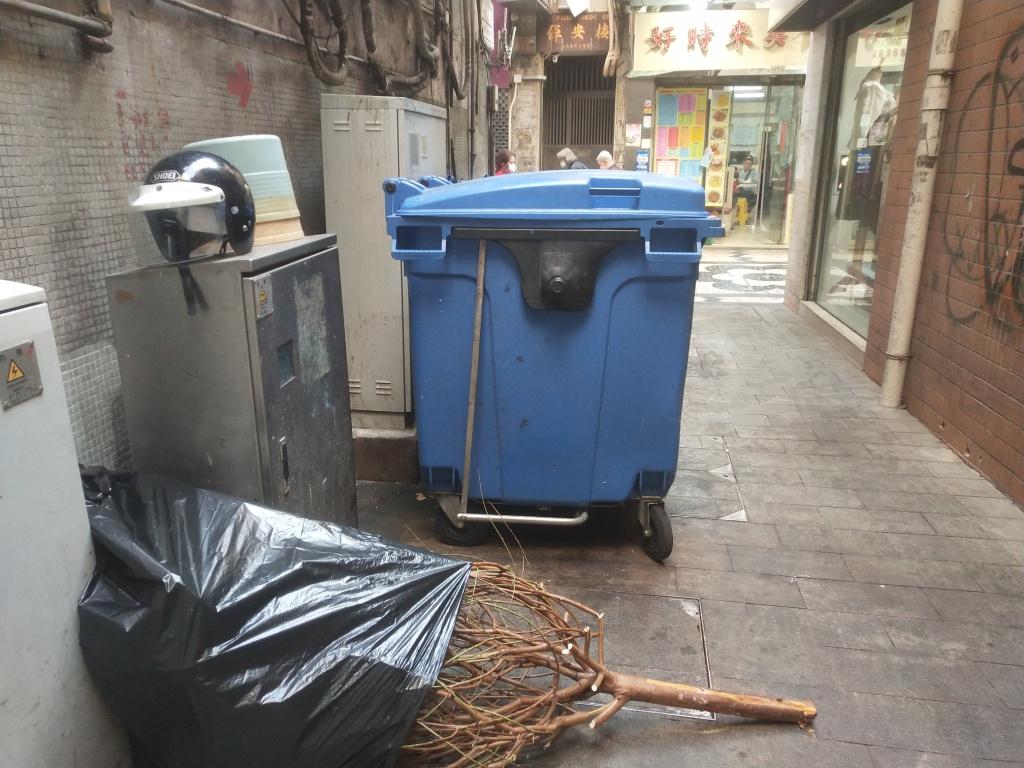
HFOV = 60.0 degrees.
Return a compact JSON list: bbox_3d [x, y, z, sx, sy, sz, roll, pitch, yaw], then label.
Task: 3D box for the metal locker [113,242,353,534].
[{"bbox_3d":[-0.752,0.188,2.575,0.360,1.190,0.680,2,16,5],"label":"metal locker"}]

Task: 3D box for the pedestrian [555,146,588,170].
[{"bbox_3d":[0.692,-1.833,9.769,0.480,1.500,0.480,1,16,2],"label":"pedestrian"}]

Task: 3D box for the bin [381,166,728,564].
[{"bbox_3d":[0.169,-0.168,3.644,1.080,1.400,1.350,1,16,3],"label":"bin"}]

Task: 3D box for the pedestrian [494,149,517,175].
[{"bbox_3d":[-0.077,-1.747,9.587,0.320,1.530,0.460,0,16,-2],"label":"pedestrian"}]

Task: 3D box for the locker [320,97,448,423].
[{"bbox_3d":[-0.558,-0.614,4.237,0.340,1.390,1.000,2,16,5],"label":"locker"}]

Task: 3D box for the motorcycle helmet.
[{"bbox_3d":[-0.768,-0.424,2.115,0.250,0.270,0.320,10,18,31],"label":"motorcycle helmet"}]

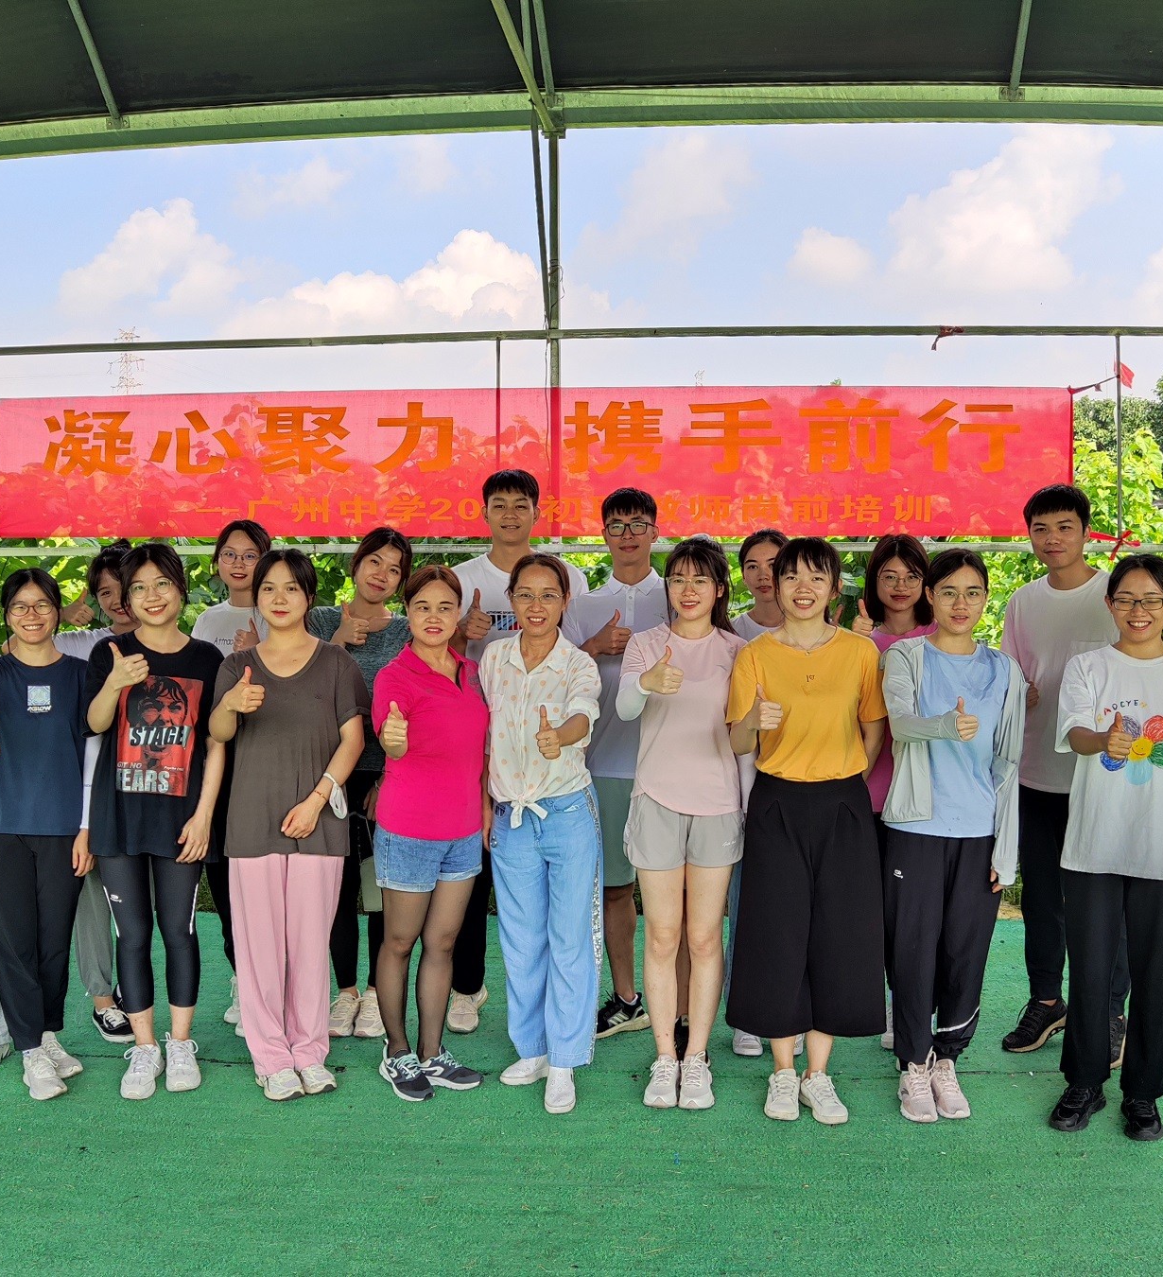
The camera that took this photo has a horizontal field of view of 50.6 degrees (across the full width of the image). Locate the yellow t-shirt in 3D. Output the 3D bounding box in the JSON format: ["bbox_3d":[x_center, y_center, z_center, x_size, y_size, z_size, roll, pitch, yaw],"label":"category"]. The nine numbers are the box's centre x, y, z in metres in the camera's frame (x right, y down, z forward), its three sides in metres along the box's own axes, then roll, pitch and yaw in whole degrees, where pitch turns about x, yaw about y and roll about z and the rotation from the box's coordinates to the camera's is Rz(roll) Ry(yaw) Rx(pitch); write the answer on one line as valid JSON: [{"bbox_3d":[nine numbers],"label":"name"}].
[{"bbox_3d":[0.635,0.190,3.455,0.443,0.437,0.280,0,4,3],"label":"yellow t-shirt"}]

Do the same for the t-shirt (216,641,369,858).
[{"bbox_3d":[-0.849,0.328,3.608,0.444,0.638,0.280,0,4,-4],"label":"t-shirt"}]

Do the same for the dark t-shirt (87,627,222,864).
[{"bbox_3d":[-1.284,0.312,3.708,0.398,0.654,0.300,-1,4,-18],"label":"dark t-shirt"}]

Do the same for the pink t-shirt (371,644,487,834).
[{"bbox_3d":[-0.454,0.304,3.698,0.356,0.566,0.280,-2,4,-25],"label":"pink t-shirt"}]

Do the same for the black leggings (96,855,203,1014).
[{"bbox_3d":[-1.280,0.708,3.663,0.330,0.720,0.230,-1,6,-15],"label":"black leggings"}]

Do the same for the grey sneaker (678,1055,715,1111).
[{"bbox_3d":[0.342,1.289,3.638,0.095,0.107,0.245,0,5,5],"label":"grey sneaker"}]

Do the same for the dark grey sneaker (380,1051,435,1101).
[{"bbox_3d":[-0.520,1.269,3.641,0.095,0.115,0.255,-2,5,-30],"label":"dark grey sneaker"}]

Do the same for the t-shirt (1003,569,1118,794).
[{"bbox_3d":[1.523,0.140,3.862,0.434,0.710,0.280,0,4,5],"label":"t-shirt"}]

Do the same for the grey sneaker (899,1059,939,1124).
[{"bbox_3d":[0.965,1.278,3.526,0.095,0.115,0.255,0,4,3],"label":"grey sneaker"}]

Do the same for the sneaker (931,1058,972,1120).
[{"bbox_3d":[1.067,1.295,3.582,0.095,0.107,0.245,1,5,9],"label":"sneaker"}]

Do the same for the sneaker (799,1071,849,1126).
[{"bbox_3d":[0.694,1.299,3.545,0.095,0.105,0.245,0,5,-5],"label":"sneaker"}]

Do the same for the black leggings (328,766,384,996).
[{"bbox_3d":[-0.710,0.725,4.117,0.330,0.850,0.230,-1,5,-8],"label":"black leggings"}]

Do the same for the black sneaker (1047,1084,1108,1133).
[{"bbox_3d":[1.440,1.323,3.560,0.100,0.105,0.260,3,5,36],"label":"black sneaker"}]

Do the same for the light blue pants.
[{"bbox_3d":[-0.102,0.851,3.619,0.323,0.863,0.300,0,4,-3],"label":"light blue pants"}]

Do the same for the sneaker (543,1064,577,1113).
[{"bbox_3d":[-0.064,1.322,3.685,0.092,0.090,0.245,0,4,-2],"label":"sneaker"}]

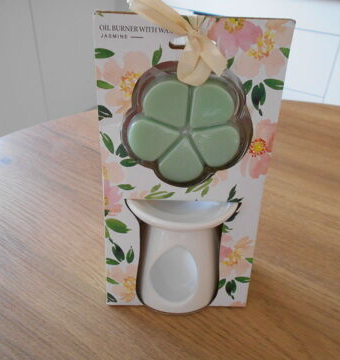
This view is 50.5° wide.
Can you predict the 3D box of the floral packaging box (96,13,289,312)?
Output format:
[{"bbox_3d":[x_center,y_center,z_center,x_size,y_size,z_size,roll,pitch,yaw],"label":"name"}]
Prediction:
[{"bbox_3d":[0.010,-0.001,0.260,0.115,0.215,0.064,1,33,-3],"label":"floral packaging box"}]

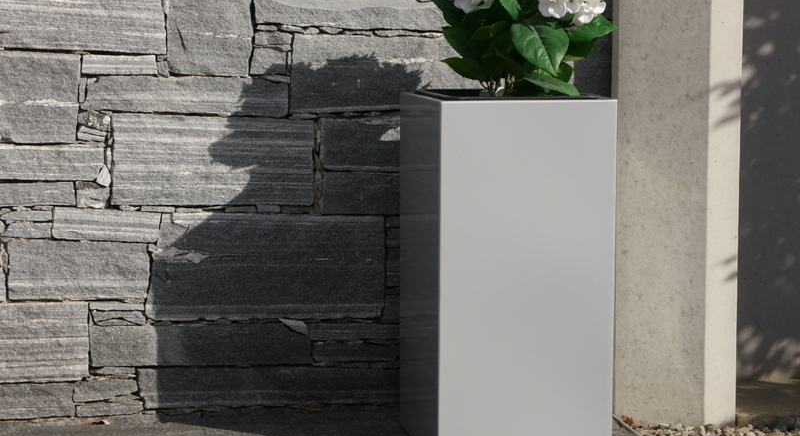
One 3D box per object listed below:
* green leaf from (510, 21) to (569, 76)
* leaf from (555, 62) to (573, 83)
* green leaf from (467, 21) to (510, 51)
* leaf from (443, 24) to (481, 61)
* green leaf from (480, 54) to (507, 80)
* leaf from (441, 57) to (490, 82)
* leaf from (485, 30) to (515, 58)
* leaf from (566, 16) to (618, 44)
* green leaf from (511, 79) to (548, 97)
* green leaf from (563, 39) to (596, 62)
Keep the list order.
[{"bbox_3d":[0.312,-0.377,4.340,0.115,0.145,0.035,-18,-32,-17],"label":"green leaf"},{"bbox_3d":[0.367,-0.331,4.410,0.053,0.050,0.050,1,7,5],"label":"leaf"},{"bbox_3d":[0.201,-0.410,4.360,0.105,0.065,0.040,-27,12,-5],"label":"green leaf"},{"bbox_3d":[0.147,-0.398,4.430,0.115,0.080,0.040,27,6,-3],"label":"leaf"},{"bbox_3d":[0.212,-0.338,4.360,0.068,0.065,0.035,1,7,9],"label":"green leaf"},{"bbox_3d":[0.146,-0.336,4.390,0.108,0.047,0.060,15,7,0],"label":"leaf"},{"bbox_3d":[0.225,-0.389,4.380,0.070,0.075,0.040,17,6,-2],"label":"leaf"},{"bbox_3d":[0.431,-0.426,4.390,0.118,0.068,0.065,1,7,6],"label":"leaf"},{"bbox_3d":[0.294,-0.292,4.380,0.090,0.050,0.050,0,7,0],"label":"green leaf"},{"bbox_3d":[0.406,-0.385,4.440,0.095,0.060,0.040,11,7,-1],"label":"green leaf"}]

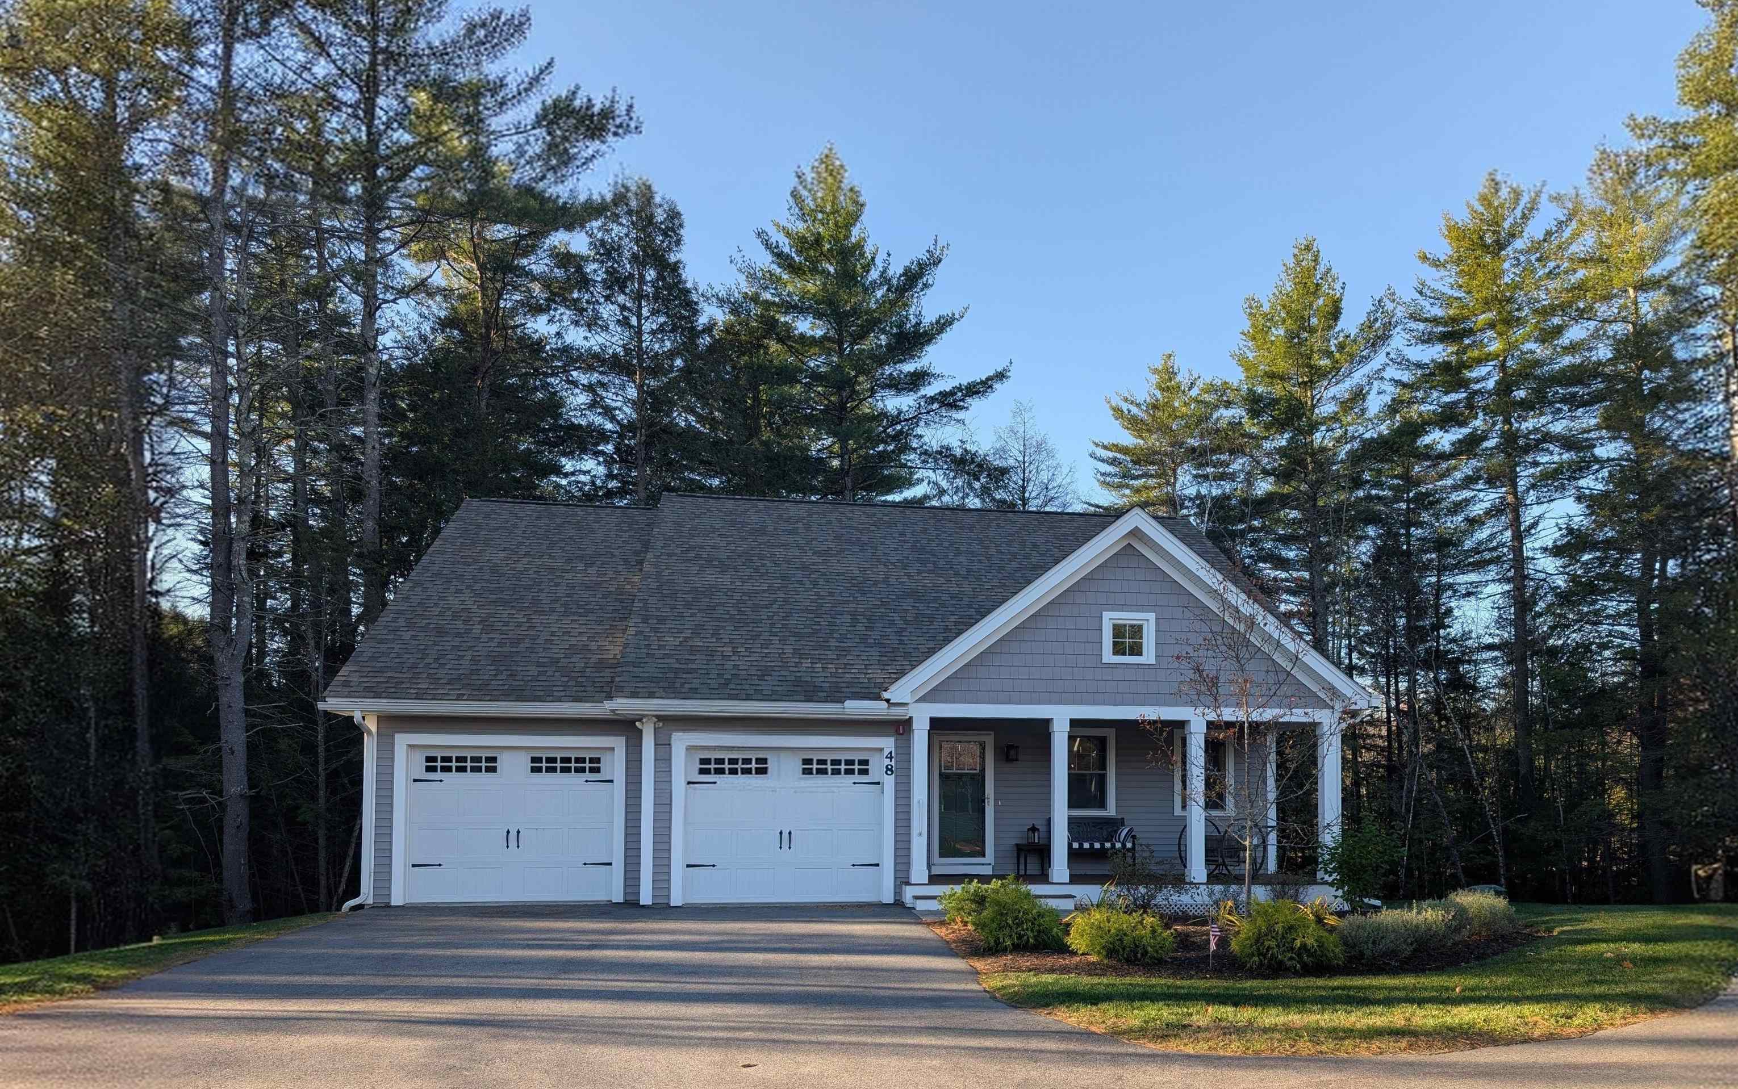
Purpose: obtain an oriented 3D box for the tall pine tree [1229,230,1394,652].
[{"bbox_3d":[13.225,-0.667,36.000,5.000,16.930,5.000,1,-6,-8],"label":"tall pine tree"}]

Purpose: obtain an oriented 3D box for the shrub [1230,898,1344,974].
[{"bbox_3d":[4.228,3.960,12.200,1.120,0.720,1.050,1,-6,-8],"label":"shrub"}]

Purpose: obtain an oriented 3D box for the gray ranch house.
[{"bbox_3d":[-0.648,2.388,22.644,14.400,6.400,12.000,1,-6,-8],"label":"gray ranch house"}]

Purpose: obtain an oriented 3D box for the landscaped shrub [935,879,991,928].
[{"bbox_3d":[1.166,4.182,14.000,0.800,0.600,0.800,1,-6,-8],"label":"landscaped shrub"}]

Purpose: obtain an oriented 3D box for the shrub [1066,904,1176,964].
[{"bbox_3d":[2.644,4.062,12.600,1.120,0.600,1.000,1,-6,-8],"label":"shrub"}]

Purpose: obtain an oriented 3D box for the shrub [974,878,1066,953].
[{"bbox_3d":[1.636,4.024,13.100,1.000,0.770,0.950,1,-6,-8],"label":"shrub"}]

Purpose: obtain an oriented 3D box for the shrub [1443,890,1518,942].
[{"bbox_3d":[7.197,4.362,14.200,0.900,0.650,0.850,1,-6,-8],"label":"shrub"}]

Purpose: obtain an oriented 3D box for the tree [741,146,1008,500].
[{"bbox_3d":[0.062,-2.109,37.000,8.000,20.220,8.000,1,-6,-8],"label":"tree"}]

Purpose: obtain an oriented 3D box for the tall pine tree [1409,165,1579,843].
[{"bbox_3d":[17.098,-0.896,33.000,4.700,18.590,4.700,1,-6,-8],"label":"tall pine tree"}]

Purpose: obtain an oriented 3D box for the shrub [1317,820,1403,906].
[{"bbox_3d":[6.557,4.311,16.100,1.120,1.200,1.100,1,-6,-8],"label":"shrub"}]

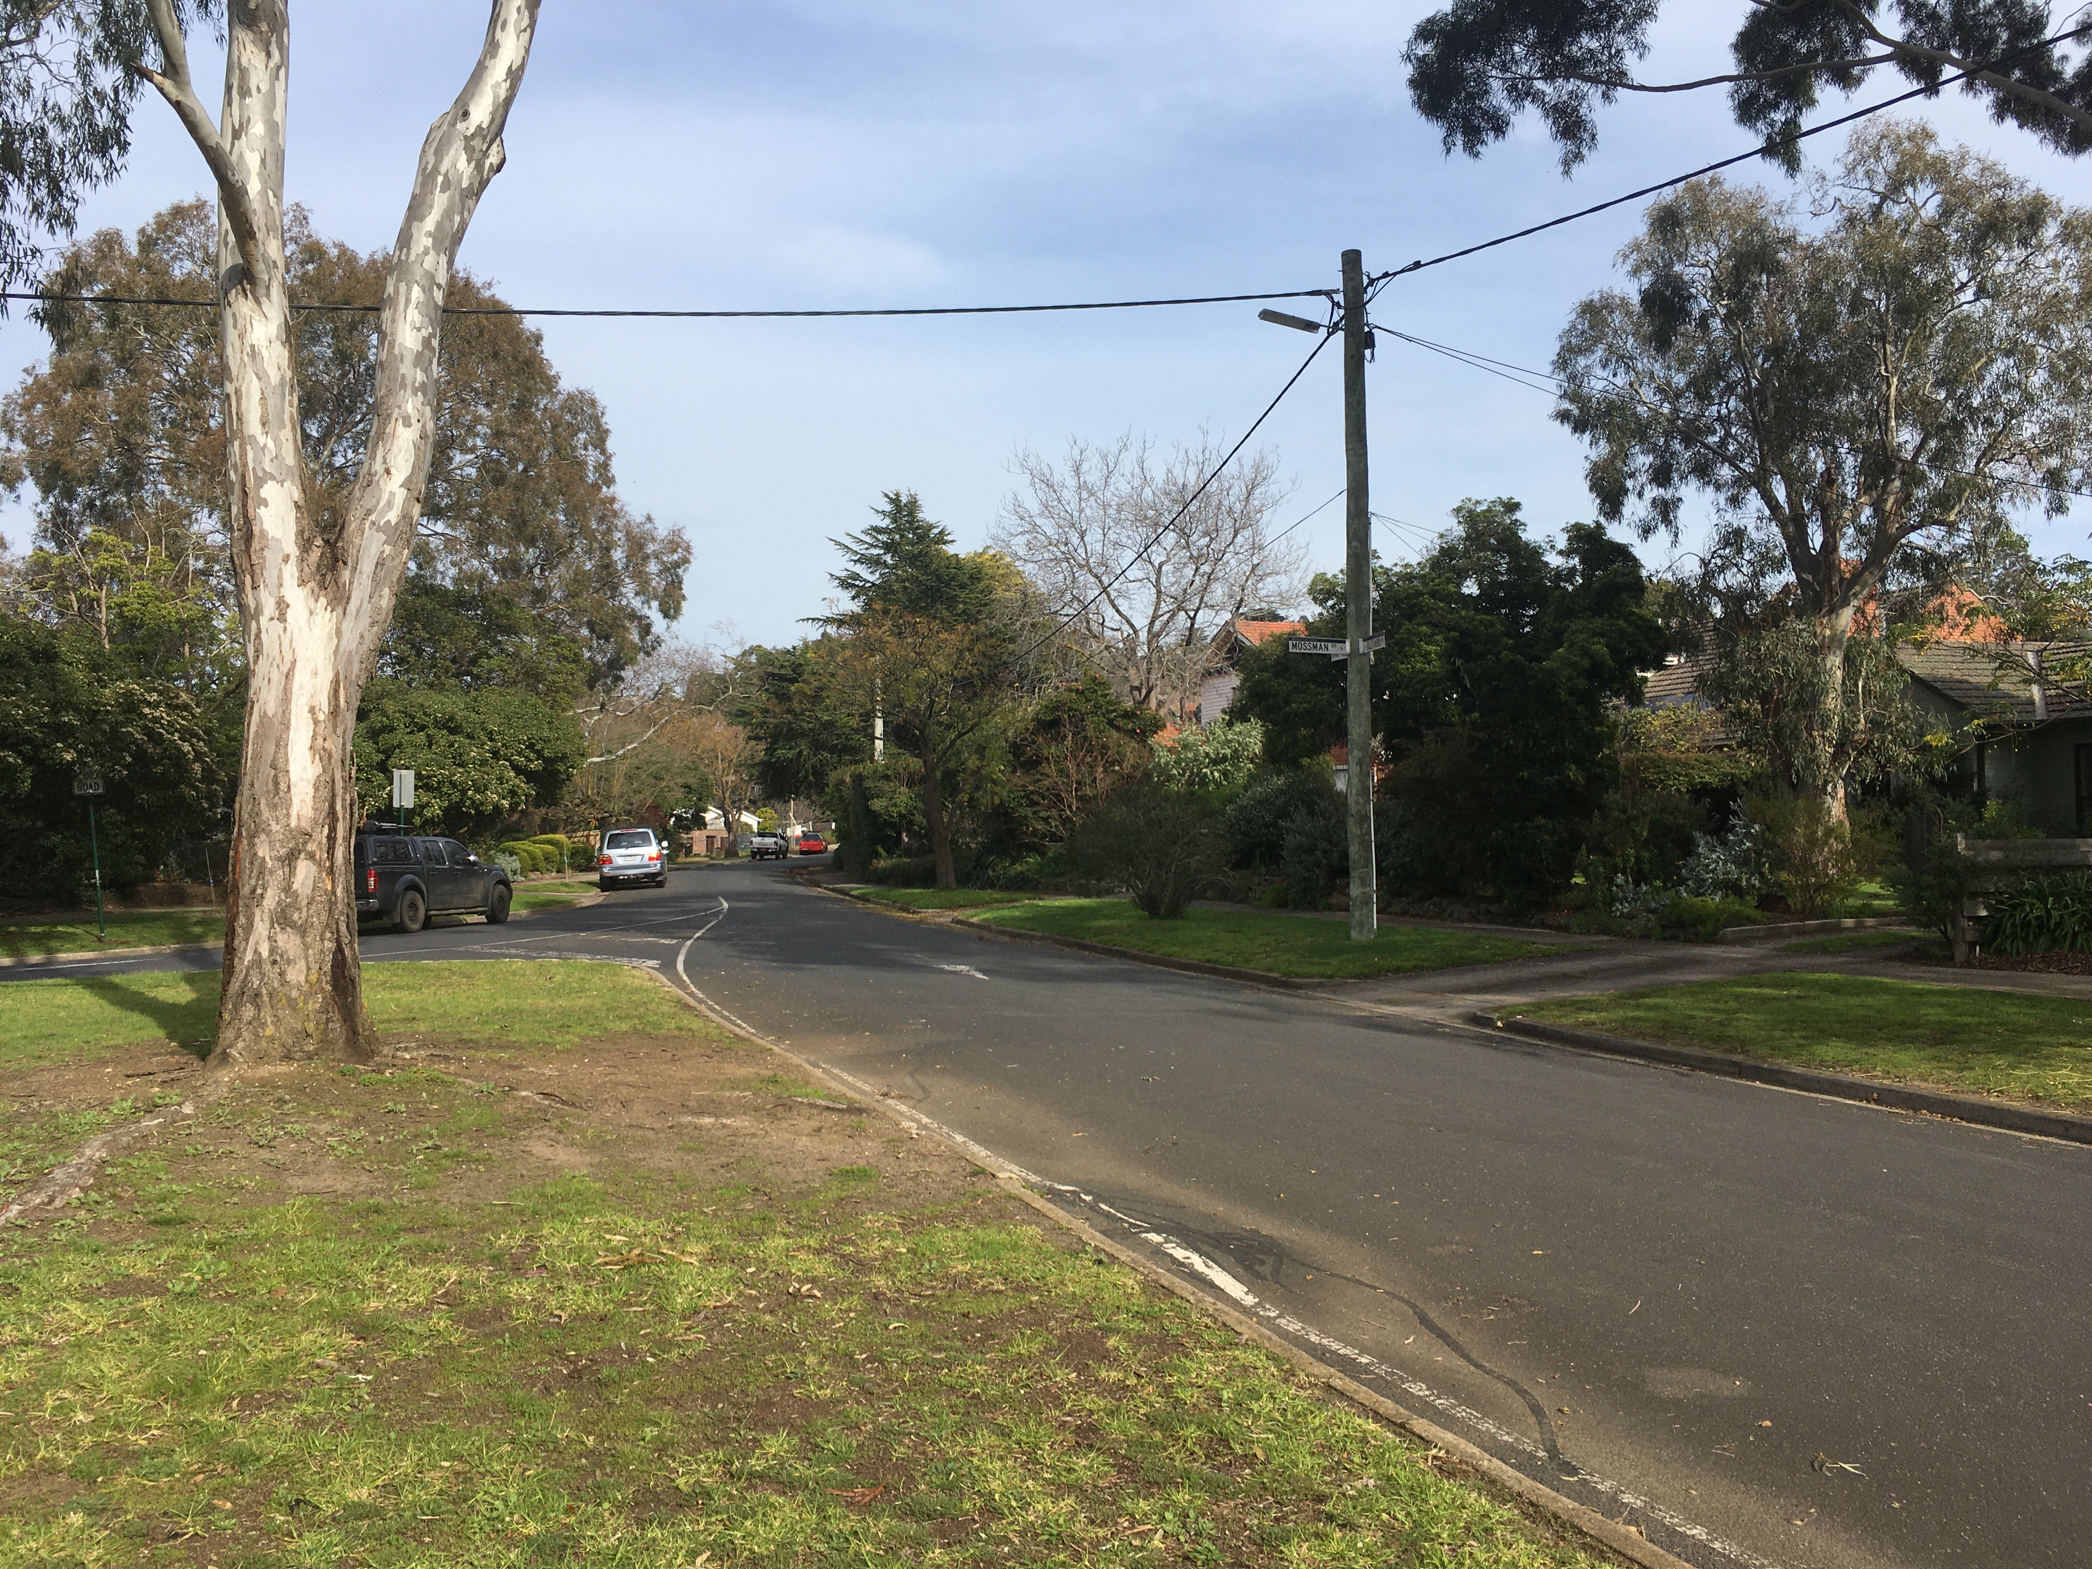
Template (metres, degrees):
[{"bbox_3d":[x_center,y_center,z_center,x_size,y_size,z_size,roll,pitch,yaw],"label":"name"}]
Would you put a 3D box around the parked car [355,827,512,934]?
[{"bbox_3d":[-12.150,1.820,33.600,1.880,1.860,5.250,-1,-2,12],"label":"parked car"}]

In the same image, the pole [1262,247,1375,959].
[{"bbox_3d":[3.620,-2.570,23.400,1.700,9.300,0.400,0,-2,-21],"label":"pole"}]

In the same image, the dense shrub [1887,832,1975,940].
[{"bbox_3d":[9.503,1.113,18.800,0.950,1.200,0.950,-1,-2,27],"label":"dense shrub"}]

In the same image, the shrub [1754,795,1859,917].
[{"bbox_3d":[10.441,0.985,24.000,1.420,1.700,1.400,-1,-2,24],"label":"shrub"}]

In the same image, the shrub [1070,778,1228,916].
[{"bbox_3d":[1.708,1.079,29.300,2.600,2.300,2.400,0,-2,3],"label":"shrub"}]

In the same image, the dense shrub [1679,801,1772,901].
[{"bbox_3d":[9.505,0.948,24.500,1.280,1.450,1.250,-1,-2,21],"label":"dense shrub"}]

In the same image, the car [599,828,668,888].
[{"bbox_3d":[-13.400,2.330,57.000,1.980,1.880,4.850,0,-2,-10],"label":"car"}]

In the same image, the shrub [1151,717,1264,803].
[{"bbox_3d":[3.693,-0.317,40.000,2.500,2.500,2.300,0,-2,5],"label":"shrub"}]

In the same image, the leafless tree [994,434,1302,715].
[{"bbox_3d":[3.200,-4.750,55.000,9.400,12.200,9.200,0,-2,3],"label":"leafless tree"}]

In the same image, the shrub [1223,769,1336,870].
[{"bbox_3d":[4.574,0.688,34.300,2.200,2.050,2.100,-1,-2,8],"label":"shrub"}]

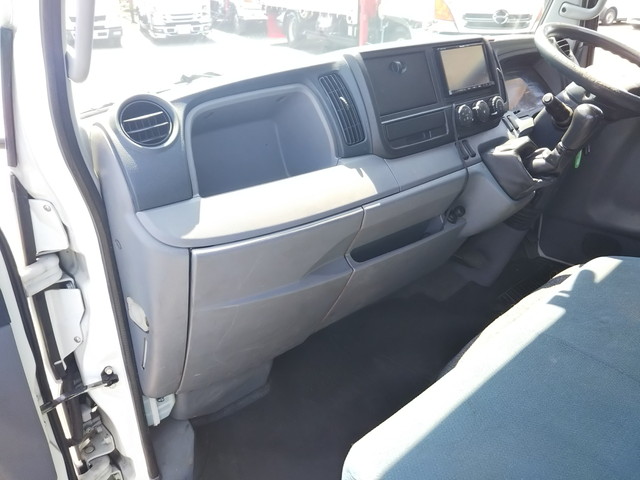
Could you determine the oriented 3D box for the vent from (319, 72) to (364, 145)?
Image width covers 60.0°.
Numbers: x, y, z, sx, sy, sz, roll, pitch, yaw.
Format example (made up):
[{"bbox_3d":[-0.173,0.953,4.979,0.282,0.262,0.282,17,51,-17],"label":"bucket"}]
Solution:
[{"bbox_3d":[0.036,-0.239,1.020,0.048,0.130,0.030,-14,4,-28],"label":"vent"}]

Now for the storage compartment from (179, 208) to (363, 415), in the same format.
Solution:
[{"bbox_3d":[-0.112,0.098,0.969,0.305,0.335,0.180,-18,38,-33],"label":"storage compartment"}]

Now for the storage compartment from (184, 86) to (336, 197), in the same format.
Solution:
[{"bbox_3d":[-0.129,-0.179,0.965,0.305,0.145,0.150,-22,19,-38],"label":"storage compartment"}]

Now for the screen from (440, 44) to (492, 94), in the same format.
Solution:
[{"bbox_3d":[0.315,-0.374,1.213,0.176,0.099,0.027,-22,7,-38],"label":"screen"}]

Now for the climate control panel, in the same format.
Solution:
[{"bbox_3d":[0.352,-0.277,1.215,0.180,0.064,0.035,-22,7,-38],"label":"climate control panel"}]

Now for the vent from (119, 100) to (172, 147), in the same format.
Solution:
[{"bbox_3d":[-0.254,-0.169,0.813,0.078,0.078,0.030,-18,1,-34],"label":"vent"}]

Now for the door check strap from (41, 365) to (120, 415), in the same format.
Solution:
[{"bbox_3d":[-0.342,0.208,0.786,0.115,0.030,0.030,-22,33,-38],"label":"door check strap"}]

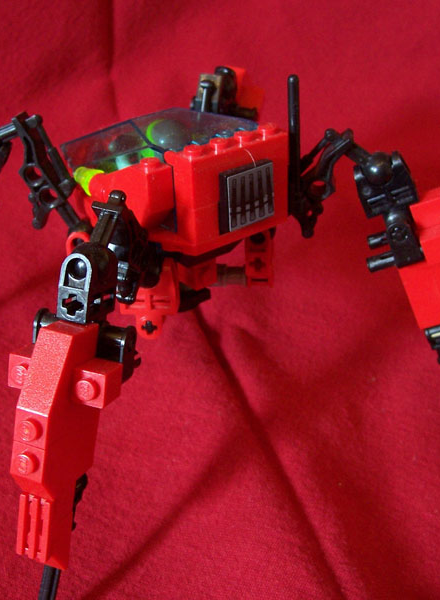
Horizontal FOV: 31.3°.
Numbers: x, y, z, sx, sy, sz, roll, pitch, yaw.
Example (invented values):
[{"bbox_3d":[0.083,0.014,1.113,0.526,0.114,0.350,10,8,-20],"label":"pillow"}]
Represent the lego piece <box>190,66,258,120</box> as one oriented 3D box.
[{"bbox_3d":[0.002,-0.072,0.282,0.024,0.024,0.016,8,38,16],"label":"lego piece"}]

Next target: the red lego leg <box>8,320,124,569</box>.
[{"bbox_3d":[-0.039,0.037,0.186,0.024,0.064,0.030,12,15,14],"label":"red lego leg"}]

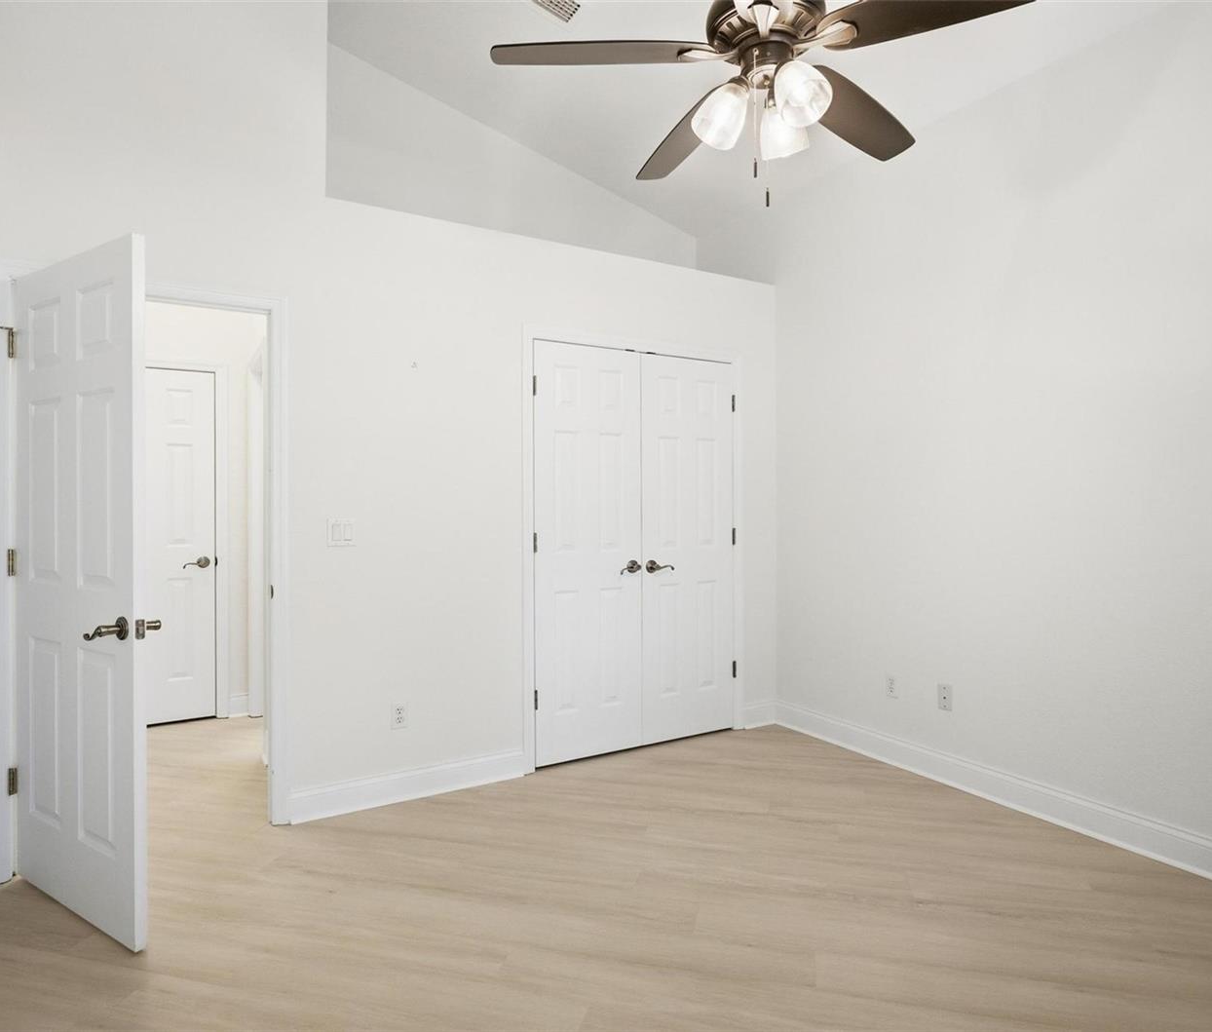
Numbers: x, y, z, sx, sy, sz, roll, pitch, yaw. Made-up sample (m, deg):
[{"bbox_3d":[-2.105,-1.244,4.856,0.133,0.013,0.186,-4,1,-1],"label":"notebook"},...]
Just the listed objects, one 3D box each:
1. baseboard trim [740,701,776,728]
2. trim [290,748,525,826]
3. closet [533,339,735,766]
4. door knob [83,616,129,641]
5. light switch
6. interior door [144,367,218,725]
[{"bbox_3d":[0.878,1.139,4.196,0.246,0.134,0.016,-1,1,-31],"label":"baseboard trim"},{"bbox_3d":[-0.825,1.160,3.193,1.017,0.134,0.016,-1,1,-31],"label":"trim"},{"bbox_3d":[0.061,0.193,3.979,1.218,2.035,0.480,-1,1,-31],"label":"closet"},{"bbox_3d":[-1.434,0.324,2.102,0.135,0.066,0.062,0,1,32],"label":"door knob"},{"bbox_3d":[-1.089,0.066,3.024,0.117,0.118,0.009,-1,1,-31],"label":"light switch"},{"bbox_3d":[-2.602,0.194,4.224,0.630,2.030,0.040,-1,1,-31],"label":"interior door"}]

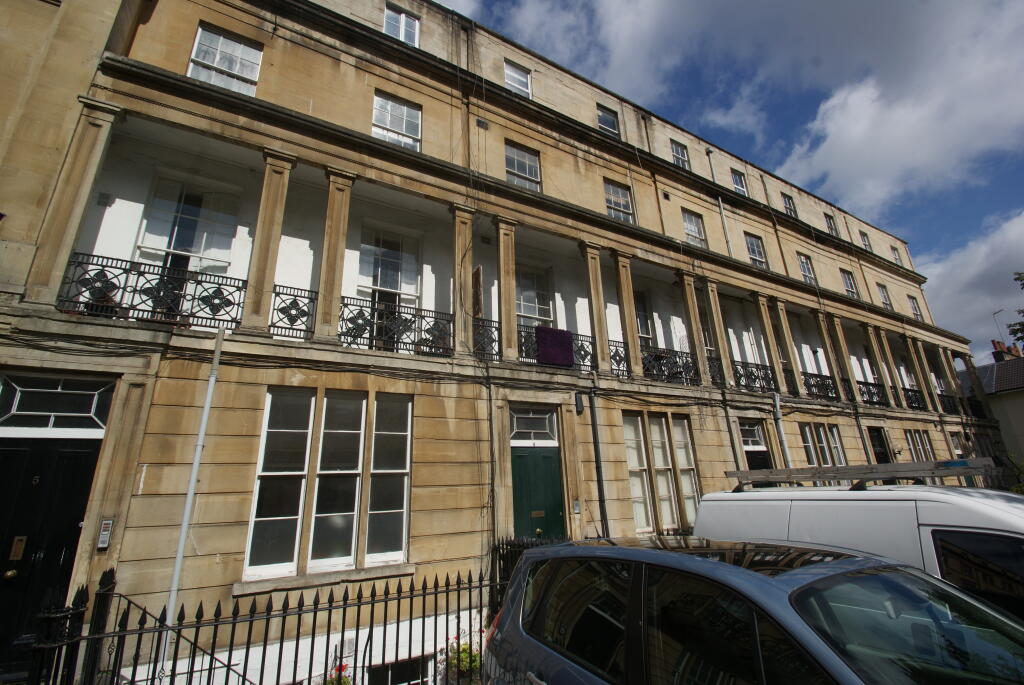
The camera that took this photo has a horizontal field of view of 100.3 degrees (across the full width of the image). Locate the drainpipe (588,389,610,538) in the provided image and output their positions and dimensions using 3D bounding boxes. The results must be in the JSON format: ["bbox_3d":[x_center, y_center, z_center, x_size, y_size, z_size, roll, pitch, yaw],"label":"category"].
[{"bbox_3d":[1.691,2.635,8.028,0.120,3.705,0.120,8,-20,-27],"label":"drainpipe"}]

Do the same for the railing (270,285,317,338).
[{"bbox_3d":[-3.148,-0.444,6.193,0.579,0.727,0.060,7,-19,-28],"label":"railing"}]

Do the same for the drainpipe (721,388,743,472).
[{"bbox_3d":[5.382,3.025,10.155,0.120,3.900,0.130,8,-20,-28],"label":"drainpipe"}]

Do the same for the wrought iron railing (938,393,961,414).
[{"bbox_3d":[17.078,2.429,16.771,1.788,0.784,0.060,7,-19,-28],"label":"wrought iron railing"}]

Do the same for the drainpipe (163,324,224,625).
[{"bbox_3d":[-3.663,1.571,4.925,0.110,3.629,0.110,7,-19,-28],"label":"drainpipe"}]

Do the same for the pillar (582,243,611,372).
[{"bbox_3d":[1.820,-0.757,9.110,0.370,2.953,0.240,7,-19,-28],"label":"pillar"}]

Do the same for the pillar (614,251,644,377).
[{"bbox_3d":[2.707,-0.661,9.904,0.449,3.016,0.270,8,-20,-27],"label":"pillar"}]

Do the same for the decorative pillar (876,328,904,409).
[{"bbox_3d":[13.399,0.883,15.167,0.370,2.983,0.240,7,-19,-28],"label":"decorative pillar"}]

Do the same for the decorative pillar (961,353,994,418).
[{"bbox_3d":[21.513,2.001,19.716,0.449,3.016,0.270,8,-20,-27],"label":"decorative pillar"}]

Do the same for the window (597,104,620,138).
[{"bbox_3d":[3.006,-6.674,13.181,0.824,1.340,0.130,8,-20,-27],"label":"window"}]

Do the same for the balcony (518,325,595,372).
[{"bbox_3d":[0.898,0.128,8.310,1.840,0.730,0.060,7,-19,-28],"label":"balcony"}]

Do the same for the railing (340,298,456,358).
[{"bbox_3d":[-1.805,-0.236,6.890,1.852,0.758,0.060,7,-19,-28],"label":"railing"}]

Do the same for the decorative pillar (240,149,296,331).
[{"bbox_3d":[-3.755,-1.560,6.593,0.430,3.010,0.330,8,-20,-28],"label":"decorative pillar"}]

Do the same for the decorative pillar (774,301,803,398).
[{"bbox_3d":[8.316,0.133,12.831,0.449,3.016,0.270,8,-20,-27],"label":"decorative pillar"}]

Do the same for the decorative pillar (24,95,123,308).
[{"bbox_3d":[-5.688,-1.831,5.567,0.460,3.010,0.380,8,-20,-28],"label":"decorative pillar"}]

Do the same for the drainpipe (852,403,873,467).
[{"bbox_3d":[10.965,3.846,12.902,0.120,3.919,0.120,8,-20,-27],"label":"drainpipe"}]

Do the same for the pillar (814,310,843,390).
[{"bbox_3d":[10.500,0.438,14.163,0.430,3.010,0.330,8,-20,-28],"label":"pillar"}]

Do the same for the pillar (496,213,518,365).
[{"bbox_3d":[-0.097,-1.058,8.441,0.449,3.016,0.270,8,-20,-27],"label":"pillar"}]

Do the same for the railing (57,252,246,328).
[{"bbox_3d":[-4.698,-0.646,5.720,1.930,0.777,0.080,8,-20,-27],"label":"railing"}]

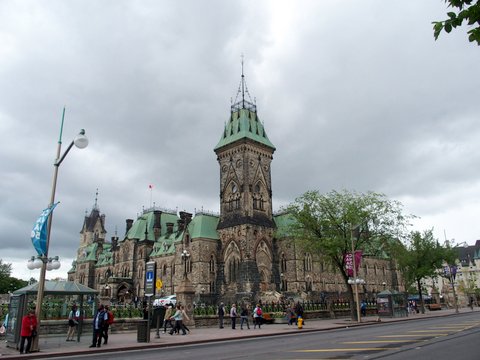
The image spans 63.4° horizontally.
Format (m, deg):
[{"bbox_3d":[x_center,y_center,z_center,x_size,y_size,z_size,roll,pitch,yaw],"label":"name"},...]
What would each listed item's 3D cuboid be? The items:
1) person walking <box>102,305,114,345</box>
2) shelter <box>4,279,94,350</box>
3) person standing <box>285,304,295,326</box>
[{"bbox_3d":[-6.117,6.691,17.983,0.550,1.699,0.500,11,-21,-33],"label":"person walking"},{"bbox_3d":[-8.694,6.288,18.468,3.566,2.830,1.942,14,-23,-40],"label":"shelter"},{"bbox_3d":[4.064,10.886,31.587,0.500,1.660,0.520,16,-24,-42],"label":"person standing"}]

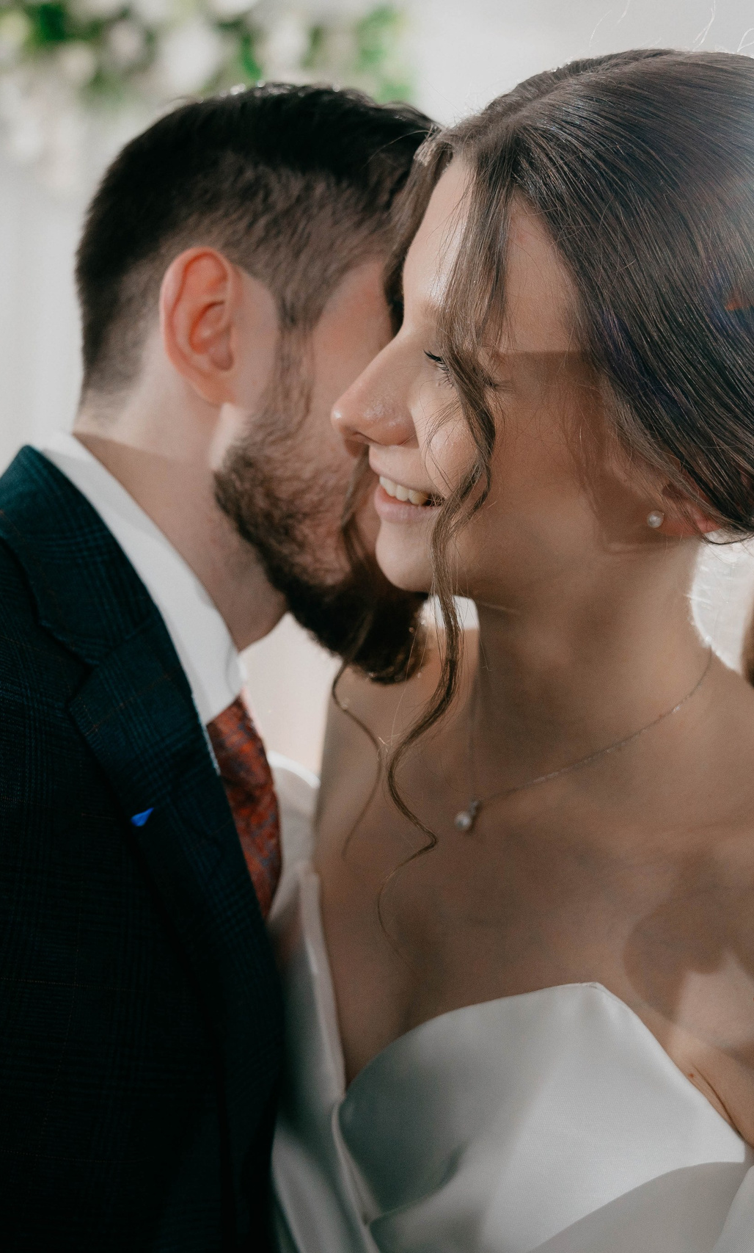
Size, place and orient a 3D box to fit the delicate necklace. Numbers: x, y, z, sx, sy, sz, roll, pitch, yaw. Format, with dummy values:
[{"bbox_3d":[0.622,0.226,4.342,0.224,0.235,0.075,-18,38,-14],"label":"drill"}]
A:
[{"bbox_3d":[0.083,0.041,0.890,0.120,0.090,0.135,4,4,41],"label":"delicate necklace"}]

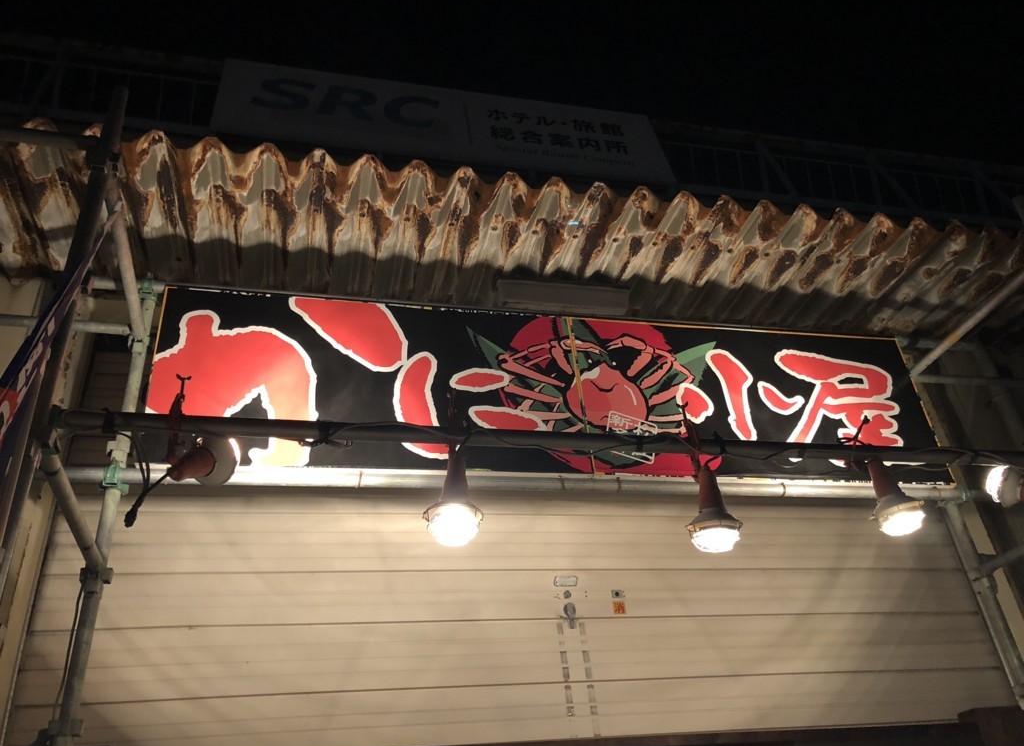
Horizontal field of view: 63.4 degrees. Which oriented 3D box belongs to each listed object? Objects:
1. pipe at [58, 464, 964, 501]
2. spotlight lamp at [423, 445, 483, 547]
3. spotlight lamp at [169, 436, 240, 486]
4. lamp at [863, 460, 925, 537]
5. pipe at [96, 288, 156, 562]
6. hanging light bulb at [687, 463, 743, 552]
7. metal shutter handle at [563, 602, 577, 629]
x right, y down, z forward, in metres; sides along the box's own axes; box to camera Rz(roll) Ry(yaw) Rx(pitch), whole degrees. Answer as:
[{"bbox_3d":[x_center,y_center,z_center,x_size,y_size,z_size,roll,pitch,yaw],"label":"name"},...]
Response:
[{"bbox_3d":[0.241,0.425,3.123,3.585,0.049,0.049,3,-33,-14],"label":"pipe"},{"bbox_3d":[-0.151,0.322,2.188,0.158,0.275,0.158,7,-31,-12],"label":"spotlight lamp"},{"bbox_3d":[-0.791,0.225,2.156,0.158,0.158,0.265,-17,4,18],"label":"spotlight lamp"},{"bbox_3d":[1.148,0.373,2.532,0.158,0.258,0.158,-1,-30,-17],"label":"lamp"},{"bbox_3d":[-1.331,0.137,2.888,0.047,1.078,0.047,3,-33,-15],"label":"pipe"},{"bbox_3d":[0.560,0.385,2.358,0.158,0.260,0.158,4,-29,-14],"label":"hanging light bulb"},{"bbox_3d":[0.229,0.963,3.286,0.043,0.105,0.045,3,-33,-15],"label":"metal shutter handle"}]

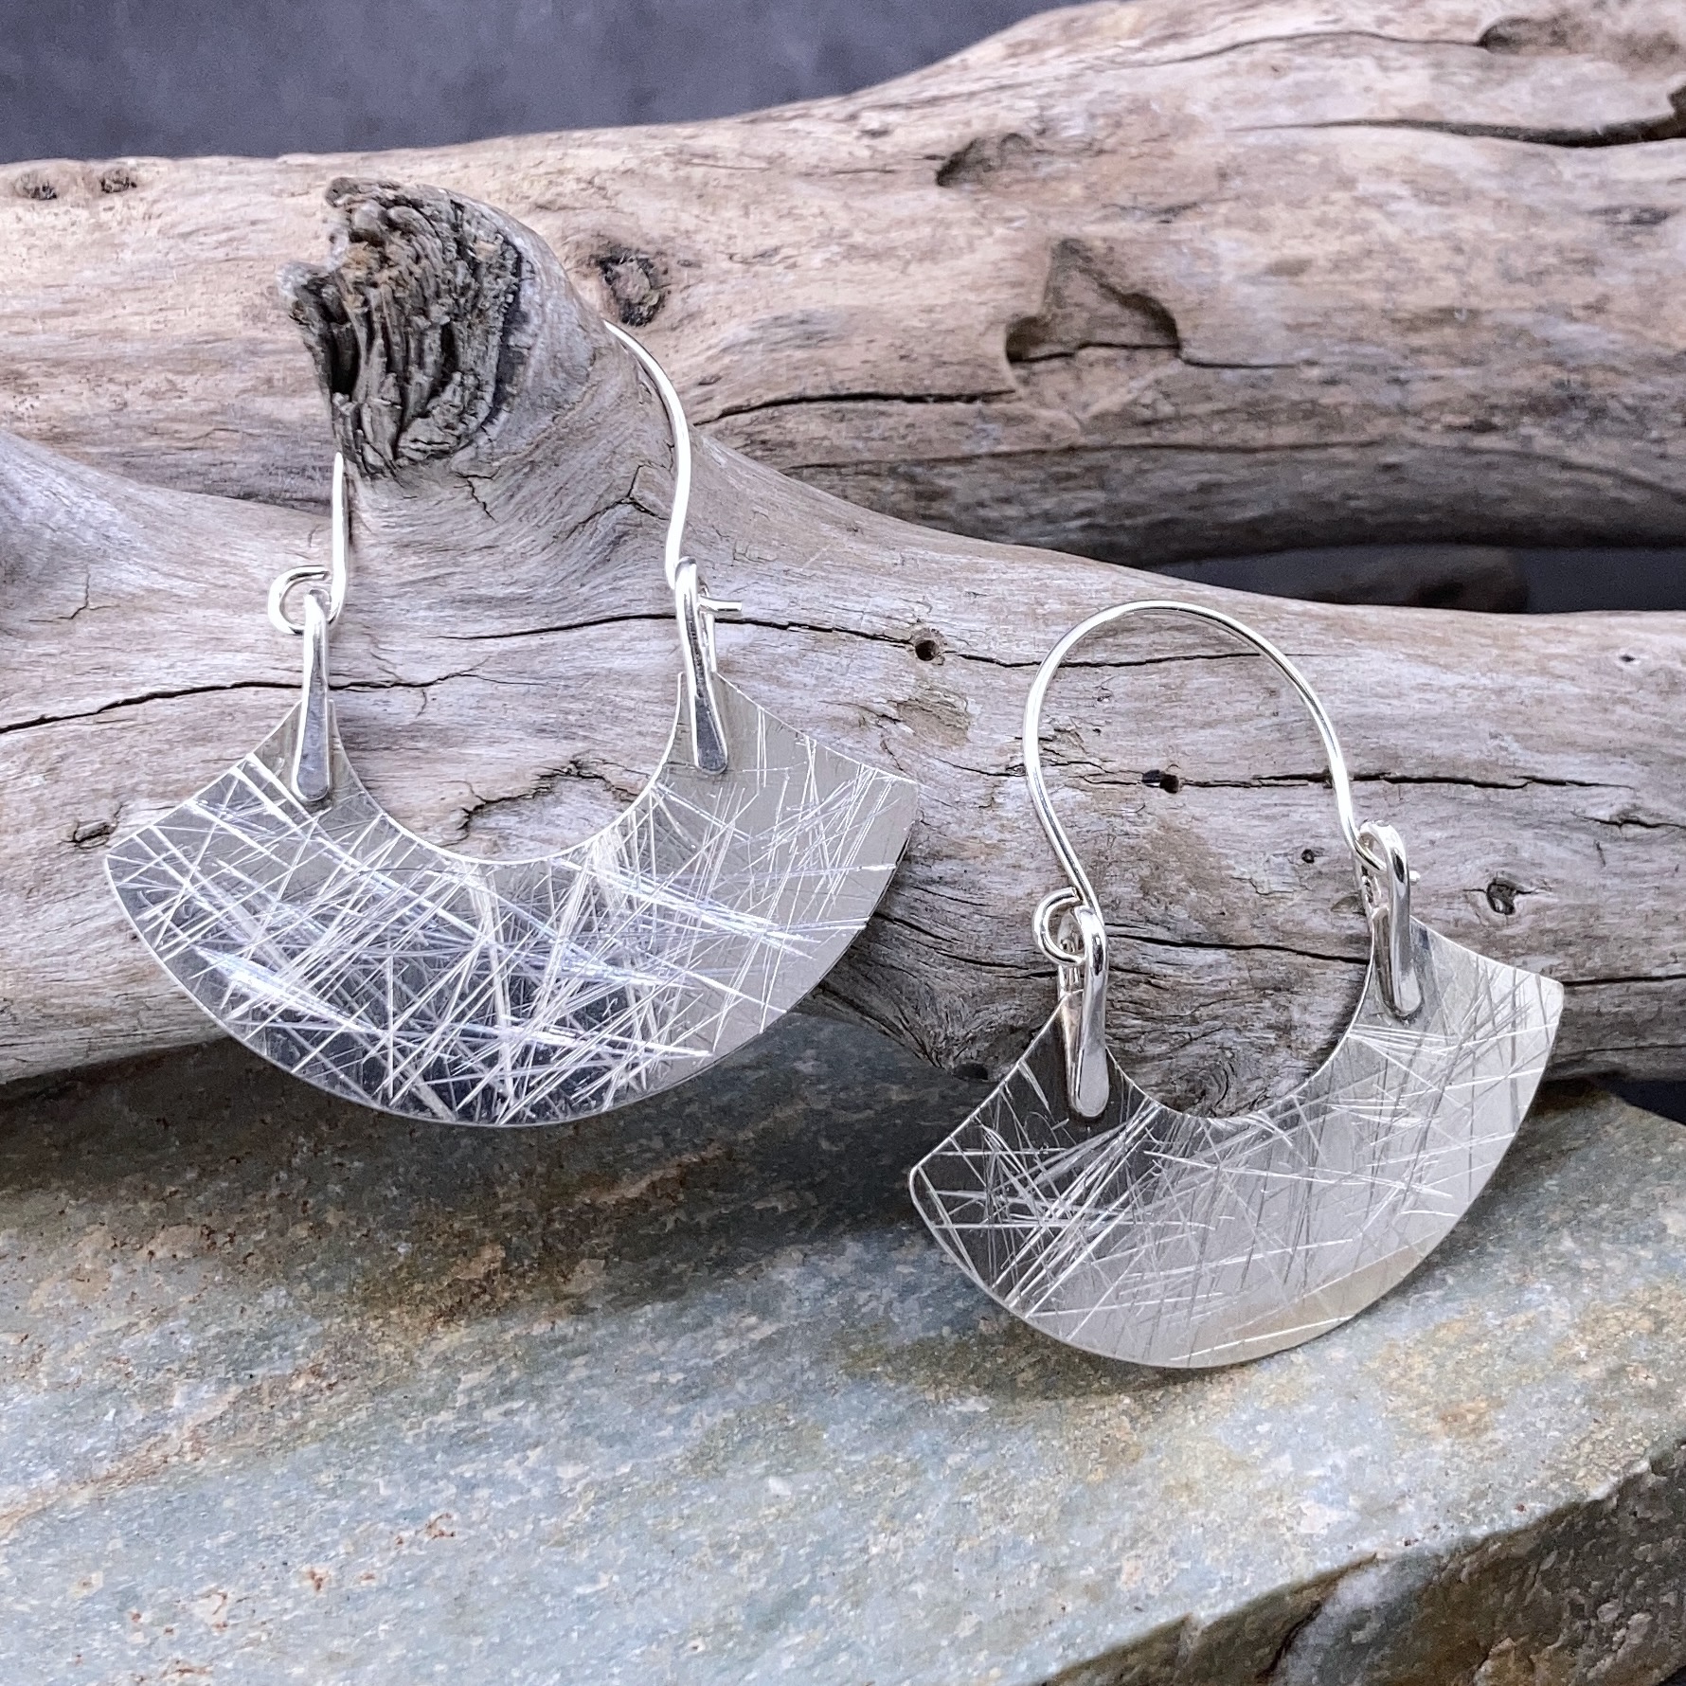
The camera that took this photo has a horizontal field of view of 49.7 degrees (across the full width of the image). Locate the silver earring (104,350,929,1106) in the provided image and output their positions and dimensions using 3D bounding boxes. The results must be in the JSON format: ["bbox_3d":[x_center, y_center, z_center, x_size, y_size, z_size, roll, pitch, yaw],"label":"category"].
[{"bbox_3d":[-0.020,-0.009,0.108,0.049,0.050,0.006,-5,-3,-3],"label":"silver earring"}]

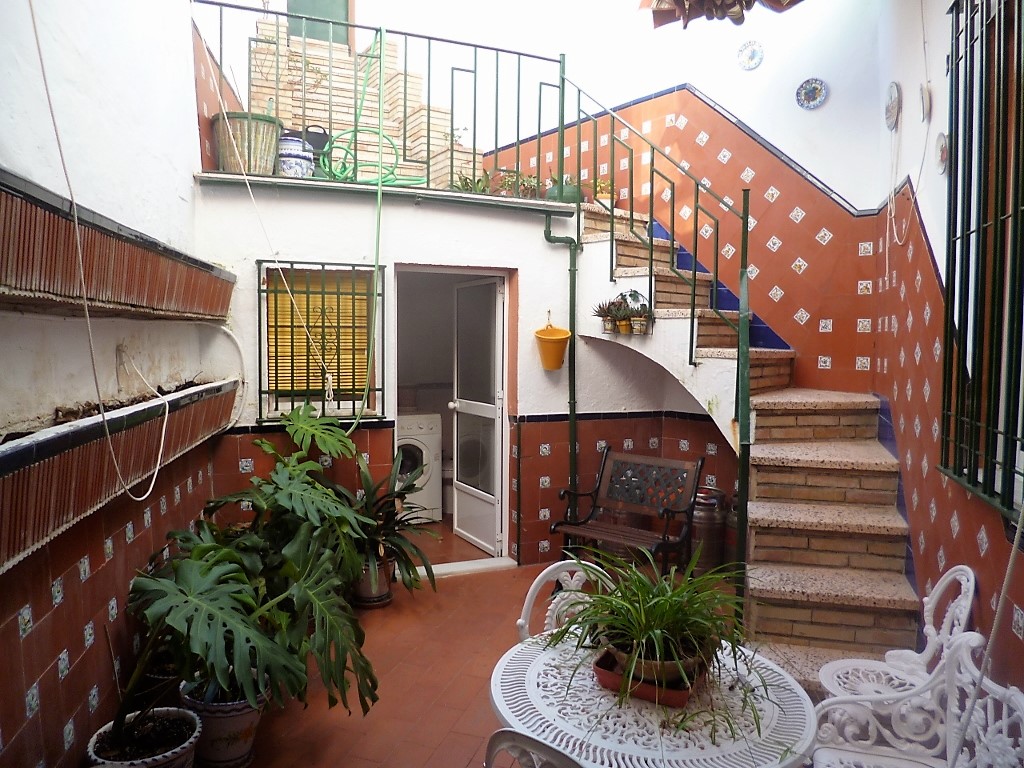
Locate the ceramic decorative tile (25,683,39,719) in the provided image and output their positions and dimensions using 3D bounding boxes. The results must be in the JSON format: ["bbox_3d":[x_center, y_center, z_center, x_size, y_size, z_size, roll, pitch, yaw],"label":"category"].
[{"bbox_3d":[-1.228,0.809,1.815,0.010,0.064,0.064,0,3,-12],"label":"ceramic decorative tile"}]

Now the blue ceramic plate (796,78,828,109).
[{"bbox_3d":[1.673,-1.612,3.954,0.025,0.176,0.176,-3,4,-44],"label":"blue ceramic plate"}]

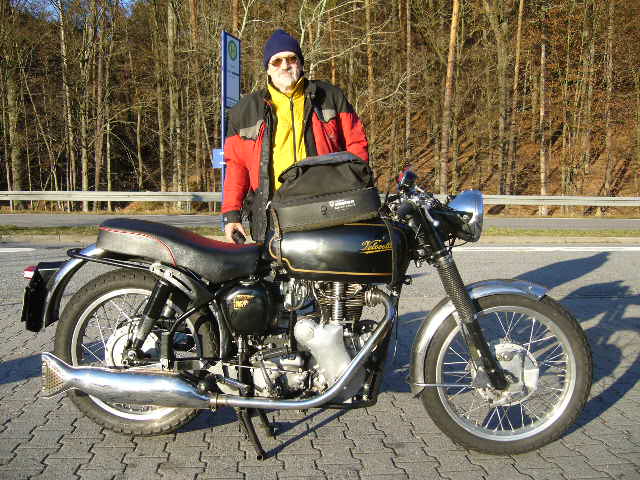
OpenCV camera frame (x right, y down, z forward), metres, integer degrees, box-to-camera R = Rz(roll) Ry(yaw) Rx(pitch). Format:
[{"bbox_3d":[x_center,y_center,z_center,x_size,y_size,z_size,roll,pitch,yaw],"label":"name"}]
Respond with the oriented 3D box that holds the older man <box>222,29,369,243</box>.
[{"bbox_3d":[-0.112,-0.064,2.839,0.634,1.700,0.376,0,3,-2],"label":"older man"}]

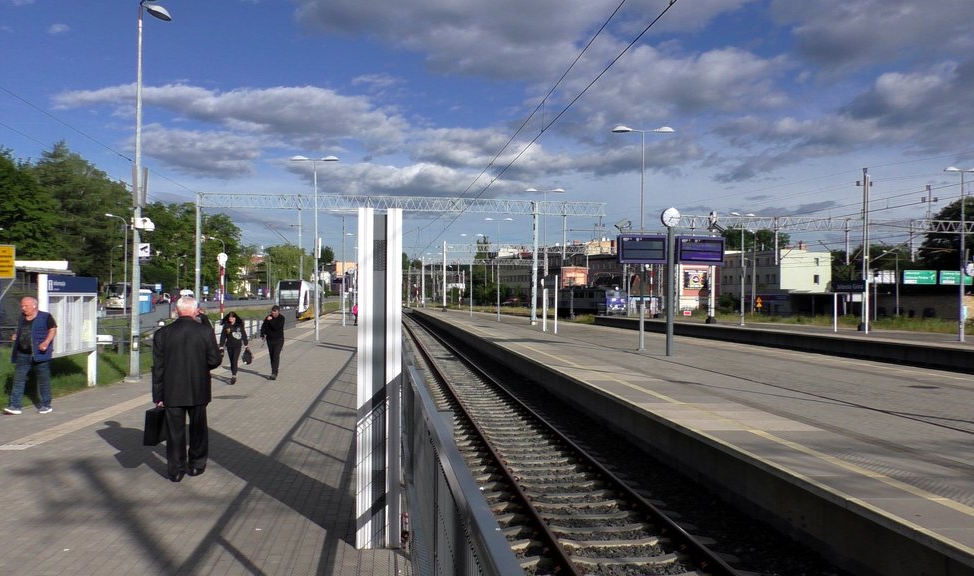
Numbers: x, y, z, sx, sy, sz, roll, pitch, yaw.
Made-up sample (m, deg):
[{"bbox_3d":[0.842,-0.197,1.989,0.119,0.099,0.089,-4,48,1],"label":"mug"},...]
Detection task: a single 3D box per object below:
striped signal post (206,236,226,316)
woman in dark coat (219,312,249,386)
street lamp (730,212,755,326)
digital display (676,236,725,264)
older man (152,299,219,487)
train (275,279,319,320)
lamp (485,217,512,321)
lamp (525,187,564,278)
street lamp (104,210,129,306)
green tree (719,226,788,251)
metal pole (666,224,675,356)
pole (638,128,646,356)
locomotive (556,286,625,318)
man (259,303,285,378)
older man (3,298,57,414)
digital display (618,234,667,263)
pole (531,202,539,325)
[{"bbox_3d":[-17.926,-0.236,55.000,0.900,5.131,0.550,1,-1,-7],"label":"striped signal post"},{"bbox_3d":[-5.493,1.289,17.650,0.620,1.620,0.420,0,-1,-10],"label":"woman in dark coat"},{"bbox_3d":[19.070,-1.381,60.800,2.000,8.450,0.350,0,-1,-7],"label":"street lamp"},{"bbox_3d":[7.063,-1.224,26.759,1.550,0.887,0.300,1,-1,-7],"label":"digital display"},{"bbox_3d":[-2.848,0.943,7.720,0.630,1.760,0.420,1,-1,-18],"label":"older man"},{"bbox_3d":[-19.463,1.319,86.000,2.900,3.850,24.000,0,-1,-8],"label":"train"},{"bbox_3d":[0.946,-1.604,67.000,2.150,8.550,0.350,0,-1,-7],"label":"lamp"},{"bbox_3d":[3.360,-1.610,46.007,2.282,8.020,0.350,1,-1,-7],"label":"lamp"},{"bbox_3d":[-35.295,-2.233,77.393,2.090,9.596,0.350,0,-1,0],"label":"street lamp"},{"bbox_3d":[52.738,-3.241,160.000,12.000,17.285,10.000,1,-1,-7],"label":"green tree"},{"bbox_3d":[6.127,0.083,27.200,0.210,4.380,0.210,0,-1,-7],"label":"metal pole"},{"bbox_3d":[5.664,-1.712,29.575,0.200,7.940,0.200,1,-1,-7],"label":"pole"},{"bbox_3d":[14.299,1.994,112.000,3.000,4.200,15.800,1,-1,-19],"label":"locomotive"},{"bbox_3d":[-4.871,1.241,18.500,0.580,1.687,0.420,0,-1,-2],"label":"man"},{"bbox_3d":[-6.949,1.024,12.400,0.650,1.789,0.550,0,-1,38],"label":"older man"},{"bbox_3d":[5.154,-1.276,27.000,1.600,0.940,0.380,0,-1,-8],"label":"digital display"},{"bbox_3d":[3.662,-1.850,61.500,0.380,9.150,0.360,0,-1,-7],"label":"pole"}]

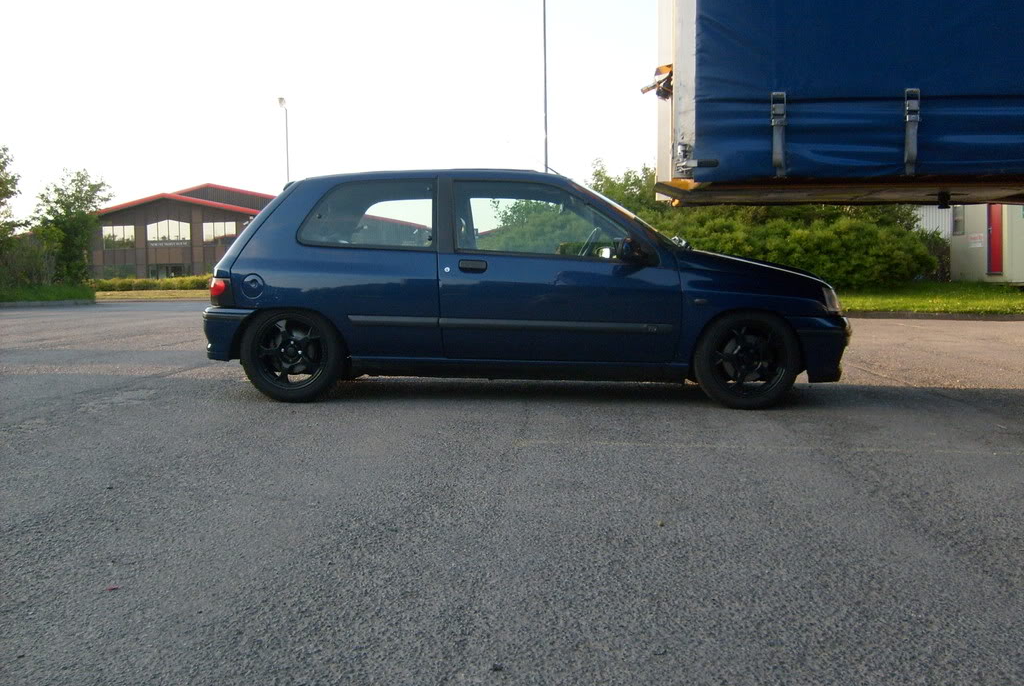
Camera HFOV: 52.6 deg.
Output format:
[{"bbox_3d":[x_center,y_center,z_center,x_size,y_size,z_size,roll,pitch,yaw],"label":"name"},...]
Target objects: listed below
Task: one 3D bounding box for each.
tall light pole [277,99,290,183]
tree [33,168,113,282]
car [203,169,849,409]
[{"bbox_3d":[-12.038,-7.866,55.066,0.500,10.200,0.480,-2,4,-17],"label":"tall light pole"},{"bbox_3d":[-12.901,-3.376,30.606,2.239,3.476,2.200,-2,4,-23],"label":"tree"},{"bbox_3d":[0.105,-0.372,6.370,3.710,1.355,1.660,1,3,0],"label":"car"}]

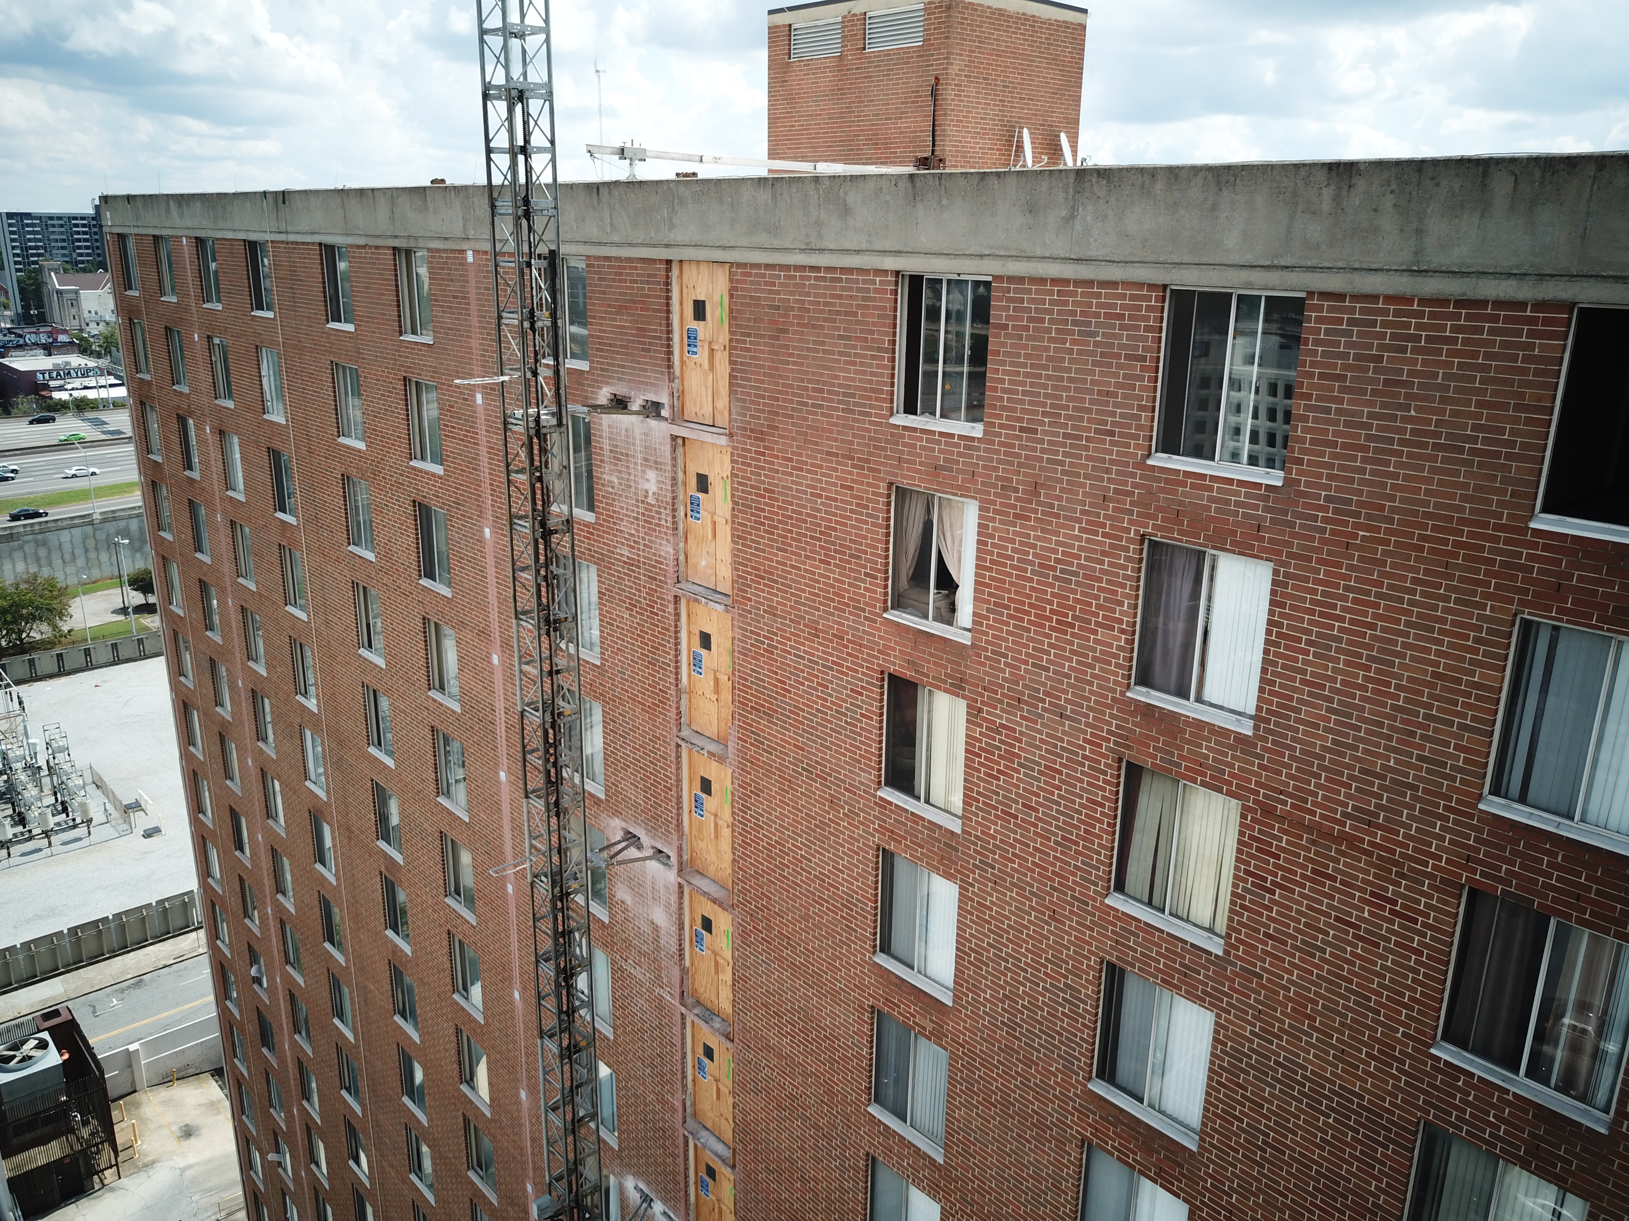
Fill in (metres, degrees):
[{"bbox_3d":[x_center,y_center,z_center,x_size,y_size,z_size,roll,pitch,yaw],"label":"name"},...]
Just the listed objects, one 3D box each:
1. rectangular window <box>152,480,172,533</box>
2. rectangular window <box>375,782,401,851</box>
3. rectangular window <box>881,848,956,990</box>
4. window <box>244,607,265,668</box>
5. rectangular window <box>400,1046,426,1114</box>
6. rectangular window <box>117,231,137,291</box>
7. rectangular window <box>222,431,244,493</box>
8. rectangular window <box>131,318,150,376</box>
[{"bbox_3d":[-21.200,-3.314,40.028,0.120,1.683,1.437,-14,23,-41],"label":"rectangular window"},{"bbox_3d":[-10.794,5.335,31.216,0.120,1.741,1.506,-14,23,-41],"label":"rectangular window"},{"bbox_3d":[1.469,4.365,17.245,0.120,1.741,1.506,-14,23,-41],"label":"rectangular window"},{"bbox_3d":[-16.550,0.867,36.354,0.120,1.741,1.506,-14,23,-41],"label":"window"},{"bbox_3d":[-10.725,12.671,32.917,0.100,1.690,1.460,-15,23,-41],"label":"rectangular window"},{"bbox_3d":[-21.514,-10.954,38.486,0.120,1.741,1.506,-14,23,-41],"label":"rectangular window"},{"bbox_3d":[-16.142,-4.111,34.139,0.120,1.683,1.437,-14,23,-41],"label":"rectangular window"},{"bbox_3d":[-21.490,-8.414,39.117,0.130,1.758,1.500,-15,23,-41],"label":"rectangular window"}]

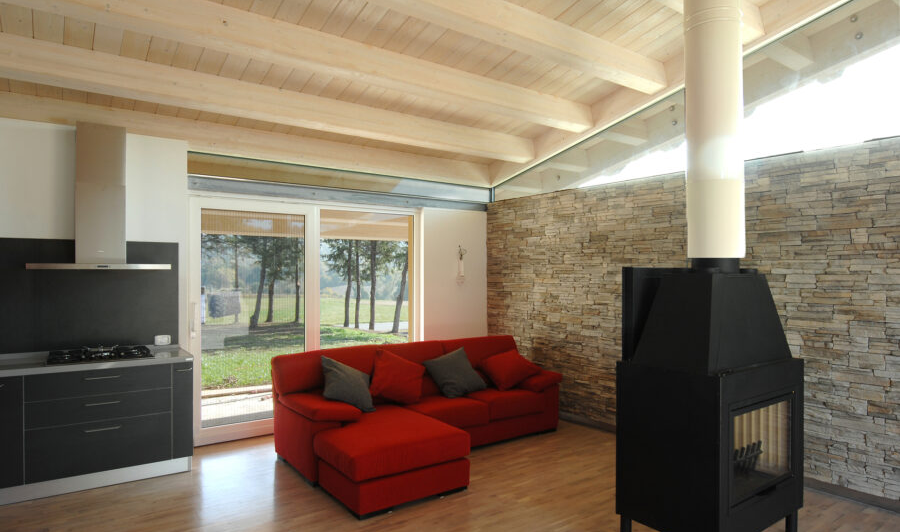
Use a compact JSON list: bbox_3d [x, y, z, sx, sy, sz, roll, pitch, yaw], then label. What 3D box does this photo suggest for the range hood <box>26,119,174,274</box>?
[{"bbox_3d":[-2.737,-0.532,4.144,0.900,1.121,0.520,0,-1,-34],"label":"range hood"}]

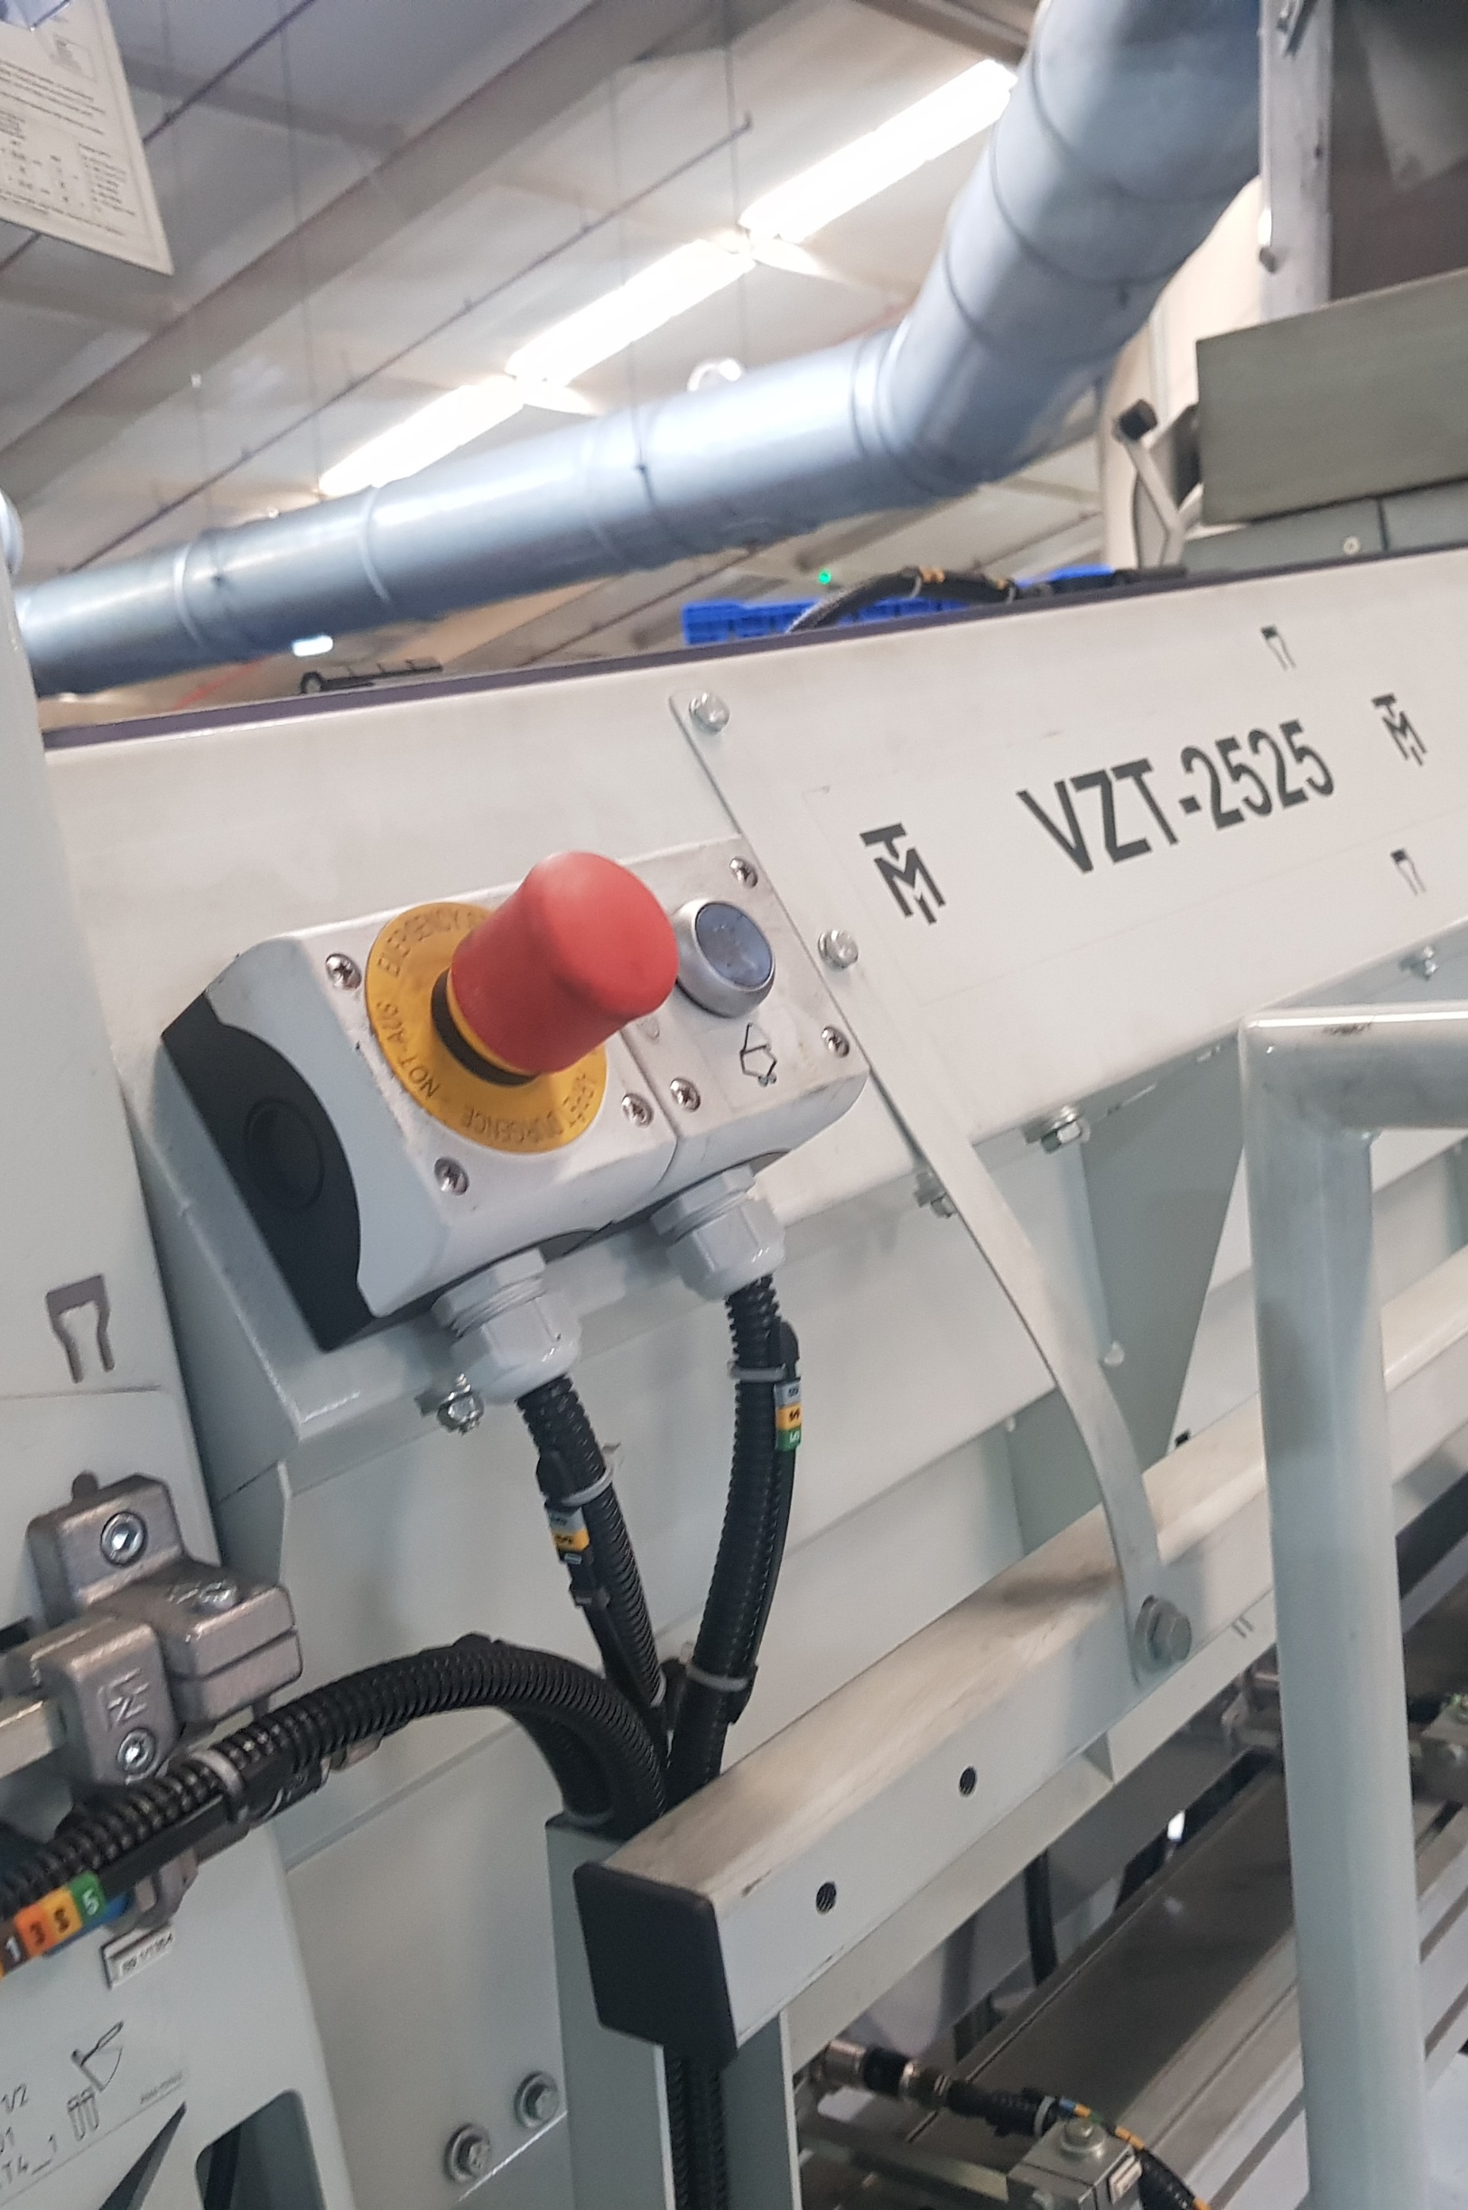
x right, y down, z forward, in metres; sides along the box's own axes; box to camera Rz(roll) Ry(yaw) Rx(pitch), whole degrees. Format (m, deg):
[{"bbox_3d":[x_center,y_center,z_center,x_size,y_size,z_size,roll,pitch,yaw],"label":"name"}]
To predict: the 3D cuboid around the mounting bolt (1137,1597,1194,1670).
[{"bbox_3d":[0.124,0.152,0.631,0.009,0.021,0.021,2,15,43],"label":"mounting bolt"}]

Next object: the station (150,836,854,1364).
[{"bbox_3d":[-0.032,-0.019,0.506,0.144,0.081,0.102,-20,-13,-45],"label":"station"}]

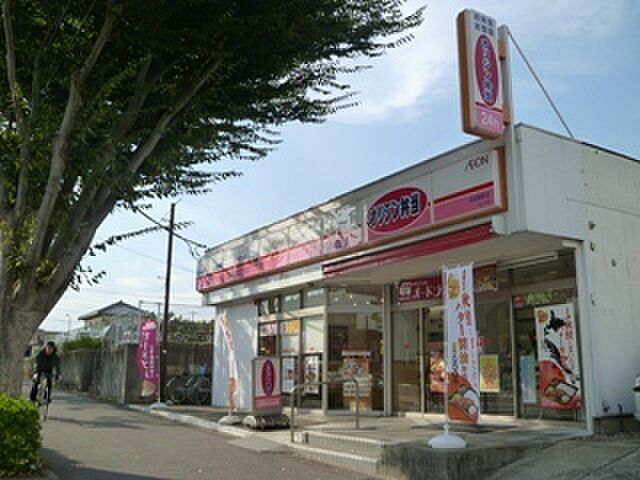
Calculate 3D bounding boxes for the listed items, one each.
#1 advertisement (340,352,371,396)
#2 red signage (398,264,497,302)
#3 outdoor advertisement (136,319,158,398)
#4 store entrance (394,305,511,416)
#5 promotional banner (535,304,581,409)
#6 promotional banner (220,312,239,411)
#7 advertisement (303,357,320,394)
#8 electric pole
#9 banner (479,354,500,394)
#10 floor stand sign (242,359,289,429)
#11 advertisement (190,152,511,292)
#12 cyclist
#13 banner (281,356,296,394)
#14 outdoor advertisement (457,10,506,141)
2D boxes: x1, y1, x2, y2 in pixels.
[{"bbox_3d":[0.763,2.868,14.300,0.680,0.990,0.040,-4,-13,22],"label":"advertisement"},{"bbox_3d":[2.540,0.925,13.602,0.100,0.490,2.850,8,-14,-31],"label":"red signage"},{"bbox_3d":[-4.148,2.866,16.100,0.540,1.840,0.080,4,-13,-17],"label":"outdoor advertisement"},{"bbox_3d":[2.505,2.368,13.273,0.200,2.100,3.350,8,-14,-31],"label":"store entrance"},{"bbox_3d":[3.906,1.918,10.964,0.080,1.700,0.810,8,-14,-31],"label":"promotional banner"},{"bbox_3d":[-1.591,2.136,11.700,0.140,1.750,0.520,6,-13,-24],"label":"promotional banner"},{"bbox_3d":[-0.168,3.038,14.948,0.040,0.870,0.640,8,-14,-31],"label":"advertisement"},{"bbox_3d":[-4.565,1.806,20.044,0.160,6.050,0.160,8,-14,-31],"label":"electric pole"},{"bbox_3d":[3.397,2.668,13.300,0.450,0.760,0.040,-4,-13,19],"label":"banner"},{"bbox_3d":[-0.845,2.354,10.345,0.600,1.060,0.360,8,-14,-31],"label":"floor stand sign"},{"bbox_3d":[-0.341,0.102,13.888,0.200,0.920,11.000,8,-14,-31],"label":"advertisement"},{"bbox_3d":[-5.917,2.845,14.400,0.580,1.380,0.800,7,-13,-27],"label":"cyclist"},{"bbox_3d":[-0.742,3.229,15.836,0.040,0.870,0.660,8,-14,-31],"label":"banner"},{"bbox_3d":[2.300,-2.362,9.508,0.620,1.800,0.230,8,-14,-31],"label":"outdoor advertisement"}]

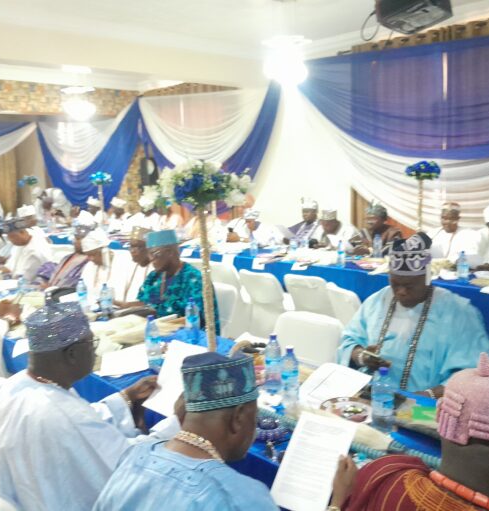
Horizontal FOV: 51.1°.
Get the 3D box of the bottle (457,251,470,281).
[{"bbox_3d":[1.656,0.083,3.856,0.066,0.232,0.066,7,13,41],"label":"bottle"}]

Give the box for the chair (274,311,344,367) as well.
[{"bbox_3d":[0.250,0.785,2.659,0.450,0.880,0.550,6,12,39],"label":"chair"}]

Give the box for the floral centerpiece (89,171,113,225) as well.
[{"bbox_3d":[-2.465,-0.972,8.810,0.420,0.950,0.420,6,12,39],"label":"floral centerpiece"}]

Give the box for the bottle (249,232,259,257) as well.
[{"bbox_3d":[0.097,-0.115,5.386,0.073,0.245,0.073,6,12,39],"label":"bottle"}]

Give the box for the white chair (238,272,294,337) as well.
[{"bbox_3d":[0.292,0.547,4.289,0.450,0.890,0.520,5,11,45],"label":"white chair"}]

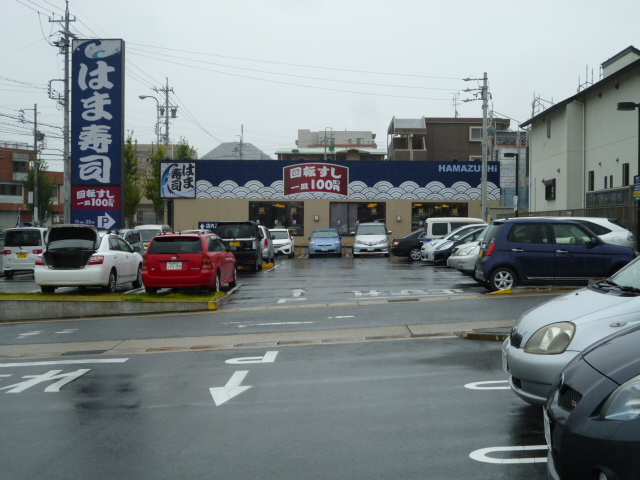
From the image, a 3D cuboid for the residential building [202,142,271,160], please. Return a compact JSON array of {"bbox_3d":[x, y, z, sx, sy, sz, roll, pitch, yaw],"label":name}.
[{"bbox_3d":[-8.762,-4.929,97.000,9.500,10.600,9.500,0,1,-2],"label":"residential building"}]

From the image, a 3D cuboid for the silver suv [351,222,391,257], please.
[{"bbox_3d":[2.600,-0.010,48.300,1.800,1.760,4.750,0,1,1],"label":"silver suv"}]

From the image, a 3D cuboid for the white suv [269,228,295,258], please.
[{"bbox_3d":[-2.150,0.190,49.200,1.720,1.540,4.100,0,1,2],"label":"white suv"}]

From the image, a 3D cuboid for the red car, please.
[{"bbox_3d":[-3.180,0.540,23.050,1.700,1.490,4.400,0,1,2],"label":"red car"}]

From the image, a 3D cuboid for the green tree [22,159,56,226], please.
[{"bbox_3d":[-23.668,-3.150,78.000,2.900,7.450,2.900,0,1,0],"label":"green tree"}]

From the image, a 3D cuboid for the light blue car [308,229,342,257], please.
[{"bbox_3d":[0.320,0.185,48.900,1.750,1.500,4.450,0,1,1],"label":"light blue car"}]

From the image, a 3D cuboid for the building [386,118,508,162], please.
[{"bbox_3d":[12.200,-5.549,92.000,11.200,11.950,12.000,0,1,-2],"label":"building"}]

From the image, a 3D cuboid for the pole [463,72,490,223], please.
[{"bbox_3d":[7.982,-3.802,47.000,1.350,9.430,0.500,0,1,-1],"label":"pole"}]

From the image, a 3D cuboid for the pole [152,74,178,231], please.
[{"bbox_3d":[-11.662,-5.783,70.000,1.600,12.890,0.800,0,1,-1],"label":"pole"}]

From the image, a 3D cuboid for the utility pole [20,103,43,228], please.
[{"bbox_3d":[-23.637,-5.270,76.000,1.700,11.740,0.700,0,1,-1],"label":"utility pole"}]

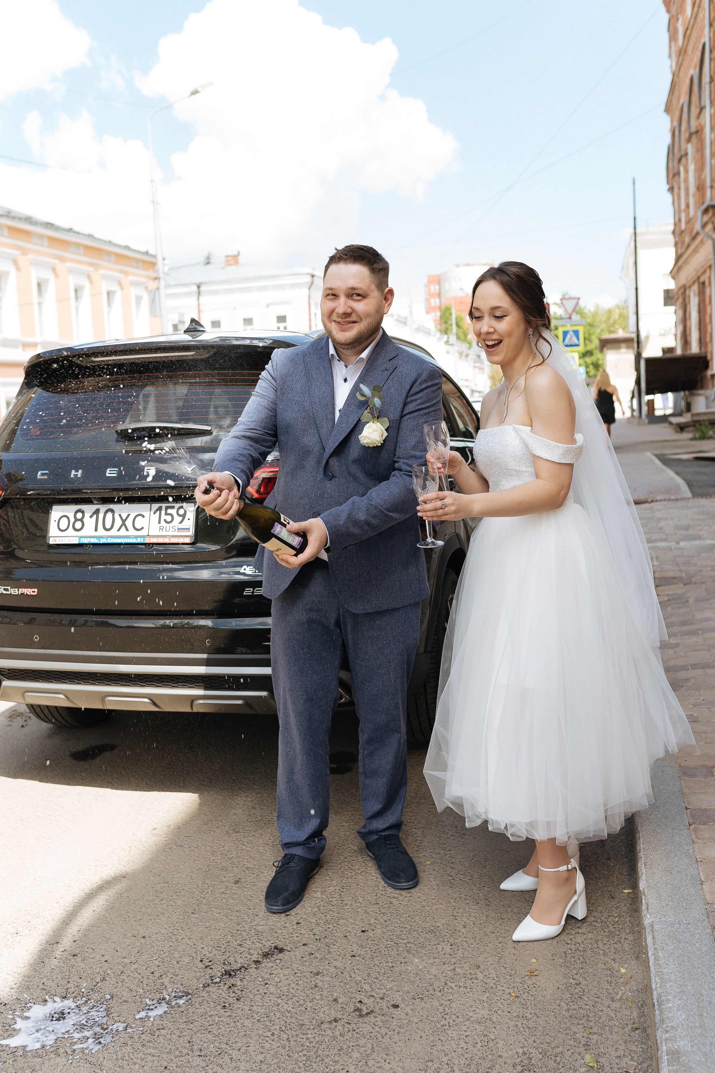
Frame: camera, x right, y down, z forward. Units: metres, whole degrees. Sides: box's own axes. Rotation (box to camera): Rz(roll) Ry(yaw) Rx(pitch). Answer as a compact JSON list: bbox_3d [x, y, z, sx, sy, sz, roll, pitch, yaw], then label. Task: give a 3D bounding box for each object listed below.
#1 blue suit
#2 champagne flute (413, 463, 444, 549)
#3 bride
[{"bbox_3d":[-0.064,0.151,2.820,0.600,1.440,0.430,-1,6,15],"label":"blue suit"},{"bbox_3d":[0.175,-0.075,2.570,0.067,0.214,0.067,-4,11,0],"label":"champagne flute"},{"bbox_3d":[0.505,0.123,2.720,0.740,1.690,0.640,-6,7,-31],"label":"bride"}]

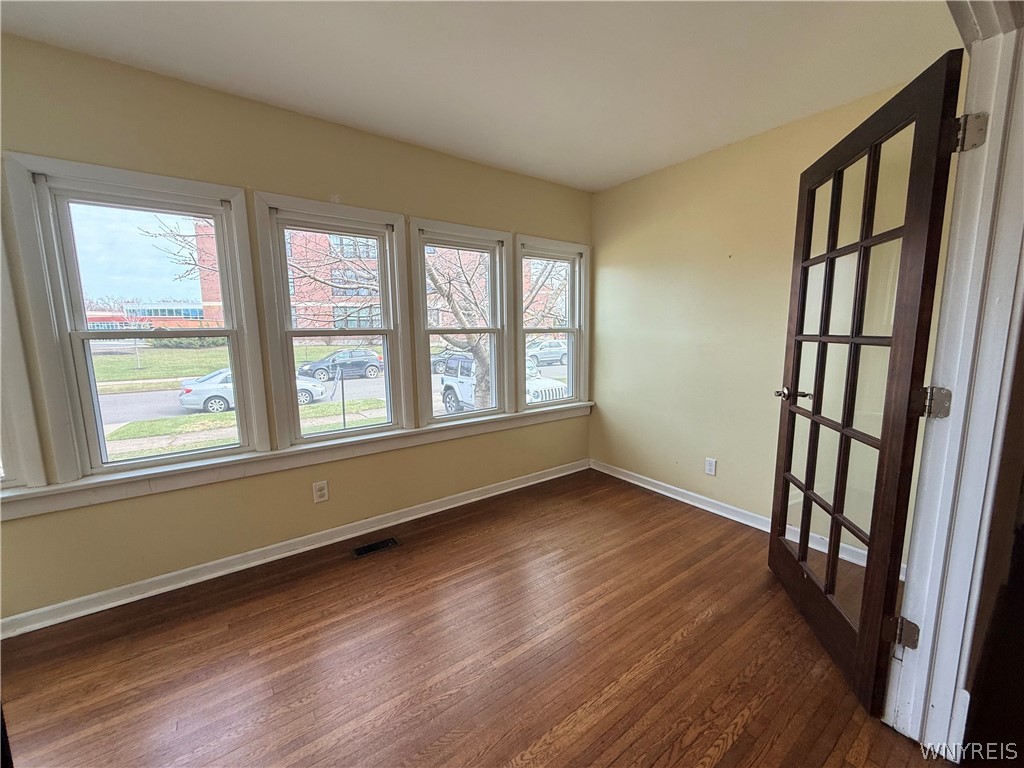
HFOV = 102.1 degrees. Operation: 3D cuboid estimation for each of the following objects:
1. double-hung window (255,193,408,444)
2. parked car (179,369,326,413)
[{"bbox_3d":[-1.017,-0.351,2.508,0.814,1.378,0.100,-6,9,-36],"label":"double-hung window"},{"bbox_3d":[-9.307,0.096,15.213,4.540,1.465,1.760,-5,9,-32],"label":"parked car"}]

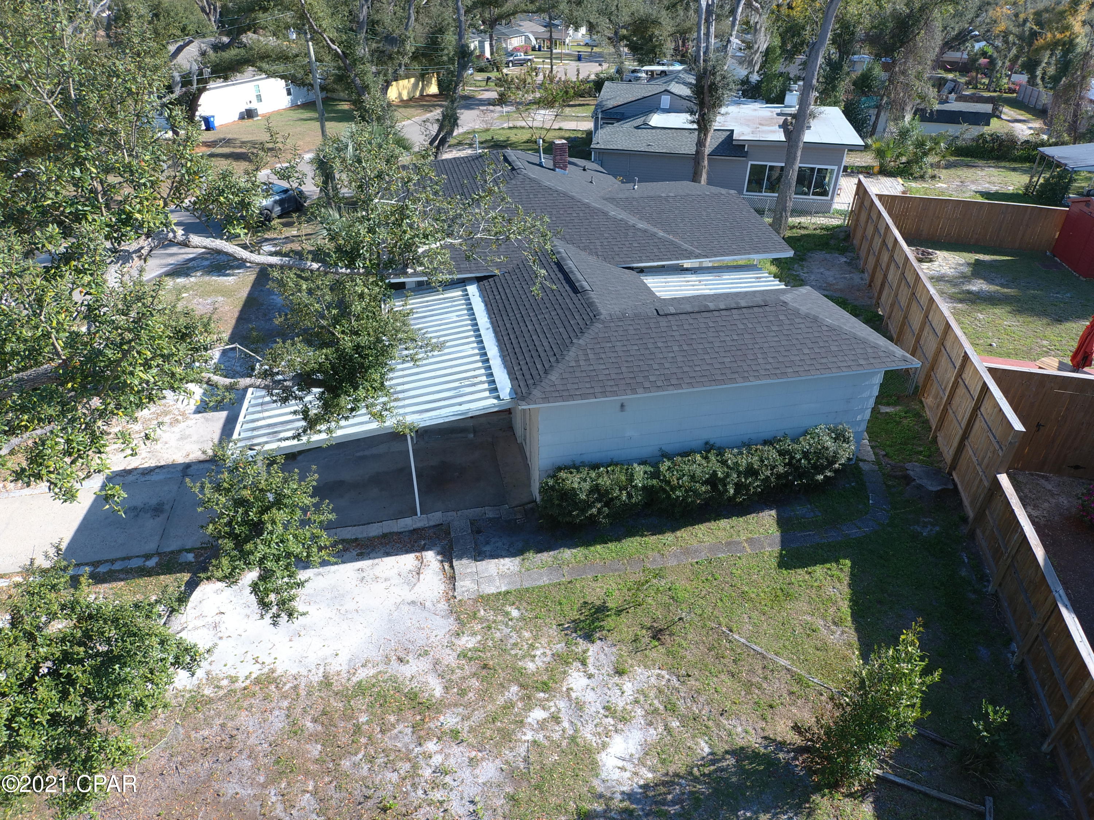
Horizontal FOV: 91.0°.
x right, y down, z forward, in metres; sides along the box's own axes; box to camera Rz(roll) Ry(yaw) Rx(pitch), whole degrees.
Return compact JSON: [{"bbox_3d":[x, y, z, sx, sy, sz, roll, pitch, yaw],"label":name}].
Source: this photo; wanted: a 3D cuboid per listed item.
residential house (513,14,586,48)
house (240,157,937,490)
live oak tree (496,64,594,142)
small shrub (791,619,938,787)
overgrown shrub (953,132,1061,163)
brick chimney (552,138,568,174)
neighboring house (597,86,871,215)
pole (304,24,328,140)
[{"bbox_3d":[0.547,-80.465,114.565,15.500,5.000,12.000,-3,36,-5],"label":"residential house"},{"bbox_3d":[-0.286,-5.941,18.644,14.600,3.850,20.550,-6,36,-9],"label":"house"},{"bbox_3d":[-0.064,-24.271,42.833,7.600,5.500,6.800,1,36,0],"label":"live oak tree"},{"bbox_3d":[3.836,3.607,6.544,1.500,2.050,1.450,1,36,0],"label":"small shrub"},{"bbox_3d":[33.873,-19.532,39.852,7.426,1.900,1.900,11,37,14],"label":"overgrown shrub"},{"bbox_3d":[0.498,-10.023,21.402,0.620,1.293,0.550,-6,36,-9],"label":"brick chimney"},{"bbox_3d":[10.628,-18.134,35.207,14.300,4.600,16.200,6,36,7],"label":"neighboring house"},{"bbox_3d":[-17.095,-23.711,39.802,0.340,8.000,0.340,1,36,0],"label":"pole"}]

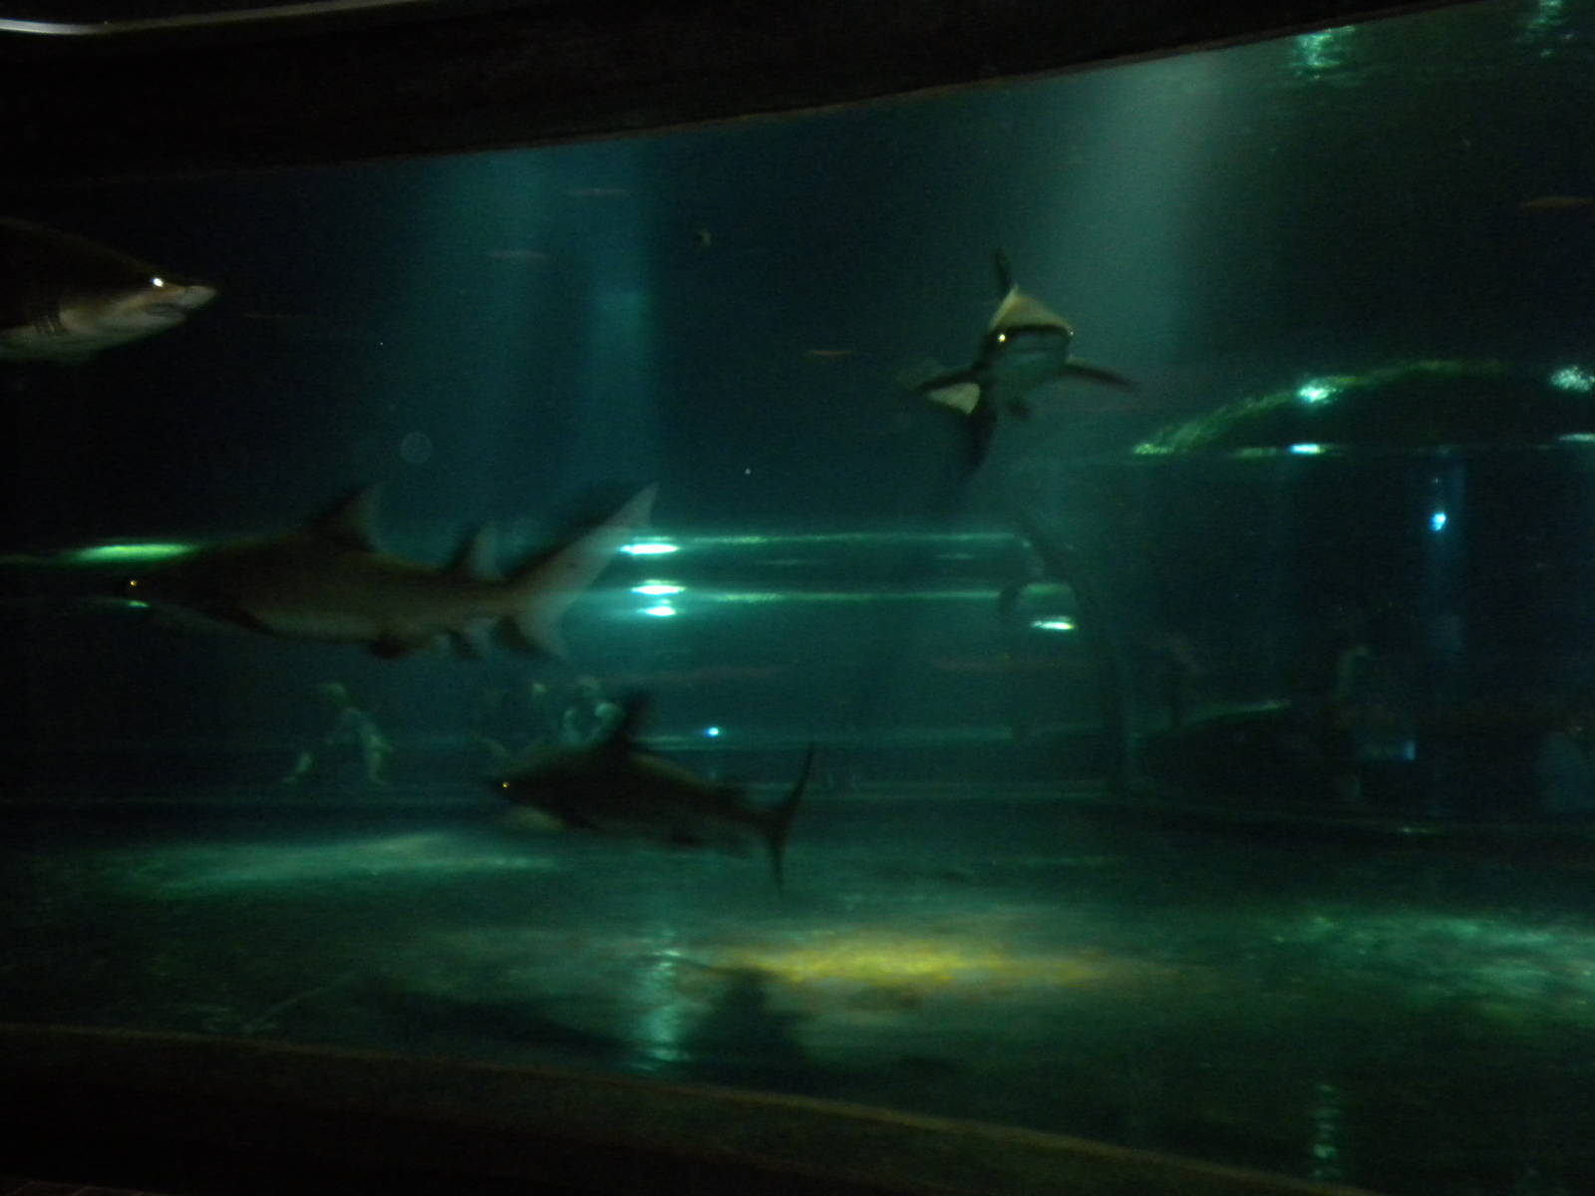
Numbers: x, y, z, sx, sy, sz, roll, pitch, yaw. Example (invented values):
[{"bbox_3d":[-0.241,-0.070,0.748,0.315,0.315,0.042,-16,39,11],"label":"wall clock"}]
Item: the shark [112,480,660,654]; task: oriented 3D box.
[{"bbox_3d":[-1.720,-0.110,7.000,2.300,0.700,0.680,0,1,7],"label":"shark"}]

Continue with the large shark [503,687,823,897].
[{"bbox_3d":[-0.640,0.730,6.900,1.750,0.670,0.650,0,1,35],"label":"large shark"}]

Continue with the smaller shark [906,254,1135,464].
[{"bbox_3d":[0.830,-0.940,6.600,0.820,0.740,1.700,-3,1,-4],"label":"smaller shark"}]

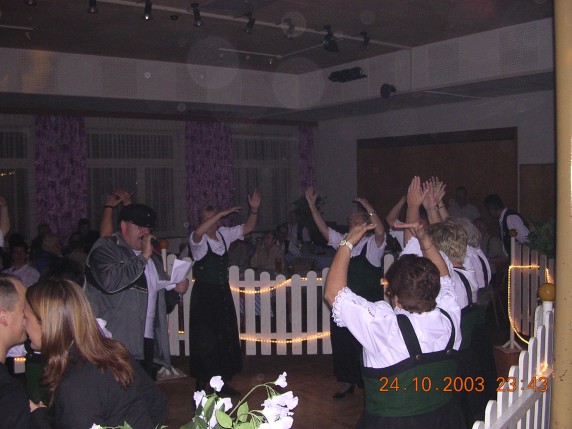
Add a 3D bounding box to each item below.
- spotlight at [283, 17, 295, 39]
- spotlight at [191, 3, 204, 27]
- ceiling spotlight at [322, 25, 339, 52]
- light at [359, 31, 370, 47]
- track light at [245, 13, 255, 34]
[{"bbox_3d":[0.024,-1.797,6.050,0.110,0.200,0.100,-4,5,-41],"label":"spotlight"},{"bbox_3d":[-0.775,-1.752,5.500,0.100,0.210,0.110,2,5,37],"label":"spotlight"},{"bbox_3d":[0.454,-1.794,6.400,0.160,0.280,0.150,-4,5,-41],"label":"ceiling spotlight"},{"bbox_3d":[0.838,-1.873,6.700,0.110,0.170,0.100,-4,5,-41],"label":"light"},{"bbox_3d":[-0.401,-2.099,6.900,0.110,0.230,0.140,0,3,18],"label":"track light"}]

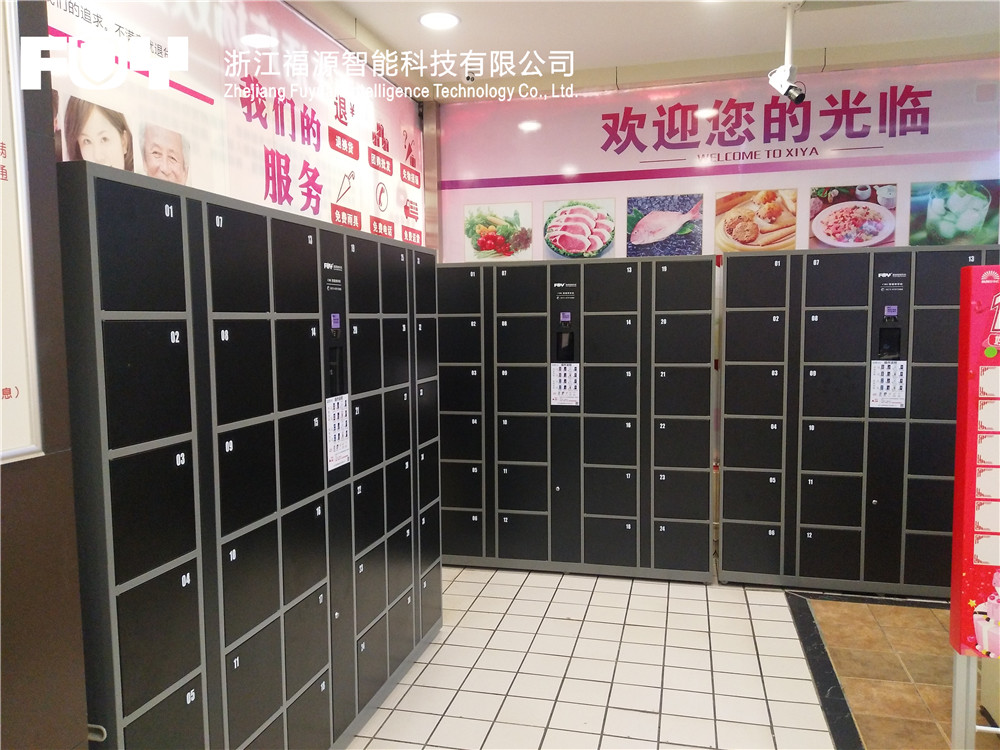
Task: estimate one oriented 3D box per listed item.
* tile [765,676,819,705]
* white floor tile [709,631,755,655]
[{"bbox_3d":[1.173,1.276,3.035,0.195,0.010,0.195,0,5,14],"label":"tile"},{"bbox_3d":[1.084,1.252,3.493,0.196,0.010,0.196,1,5,14],"label":"white floor tile"}]

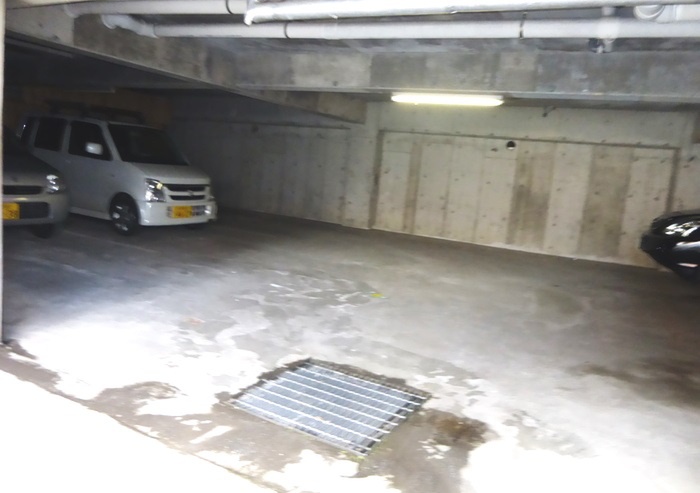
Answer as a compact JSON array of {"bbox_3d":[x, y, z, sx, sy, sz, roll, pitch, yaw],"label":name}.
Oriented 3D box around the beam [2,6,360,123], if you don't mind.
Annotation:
[{"bbox_3d":[-1.278,-2.213,6.709,0.320,0.400,7.000,9,10,22],"label":"beam"}]

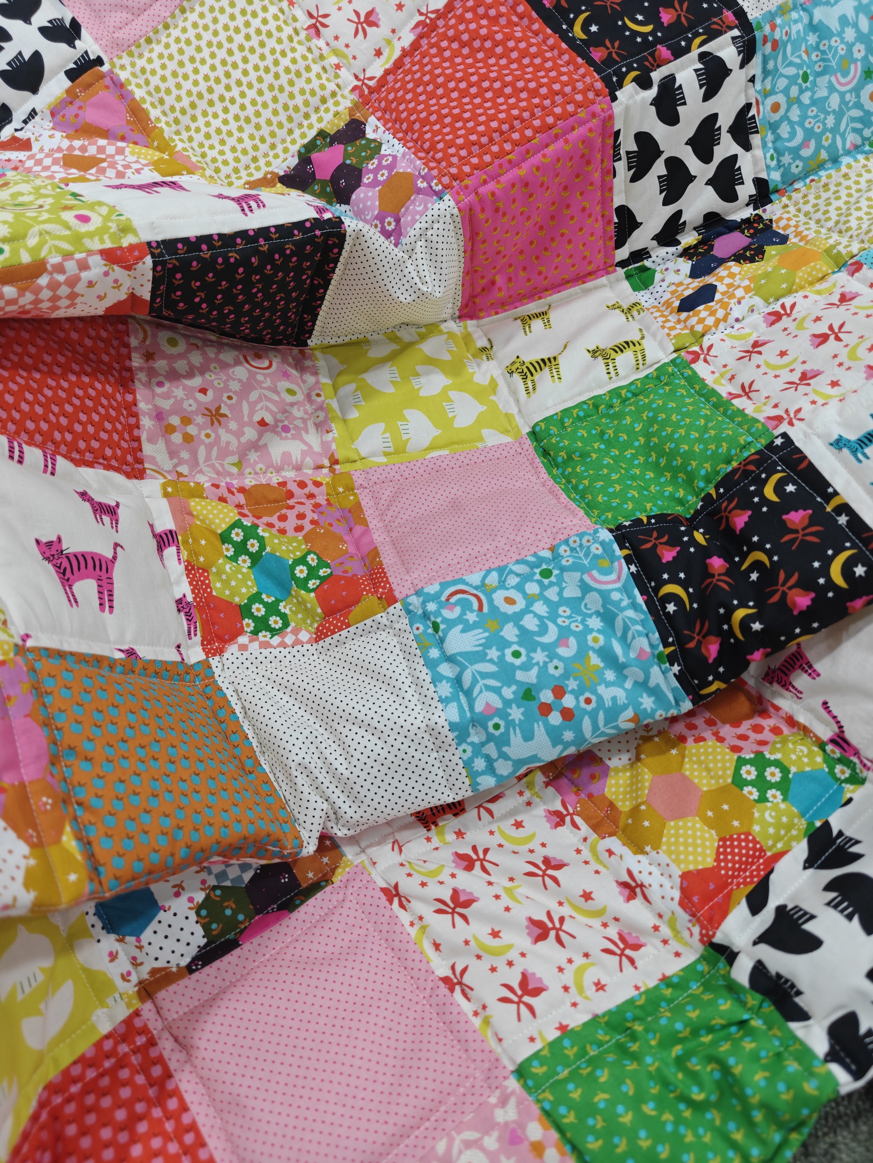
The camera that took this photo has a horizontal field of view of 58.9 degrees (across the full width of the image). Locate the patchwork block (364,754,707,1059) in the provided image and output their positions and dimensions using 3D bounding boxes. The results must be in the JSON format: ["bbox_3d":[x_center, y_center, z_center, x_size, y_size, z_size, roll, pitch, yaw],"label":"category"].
[{"bbox_3d":[0.047,0.170,0.413,0.130,0.028,0.130,-25,51,-29],"label":"patchwork block"}]

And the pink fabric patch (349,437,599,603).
[{"bbox_3d":[0.021,-0.052,0.515,0.132,0.027,0.130,-18,44,-8],"label":"pink fabric patch"}]

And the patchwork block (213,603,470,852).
[{"bbox_3d":[-0.055,0.084,0.463,0.130,0.045,0.130,-25,68,-1],"label":"patchwork block"}]

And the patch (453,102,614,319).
[{"bbox_3d":[0.075,-0.265,0.583,0.132,0.130,0.030,-22,51,-5],"label":"patch"}]

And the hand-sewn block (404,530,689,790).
[{"bbox_3d":[0.059,0.040,0.447,0.132,0.035,0.132,-19,56,-2],"label":"hand-sewn block"}]

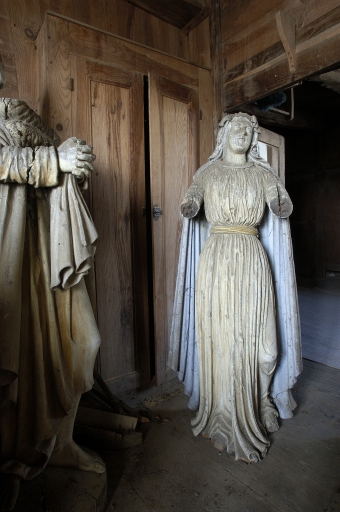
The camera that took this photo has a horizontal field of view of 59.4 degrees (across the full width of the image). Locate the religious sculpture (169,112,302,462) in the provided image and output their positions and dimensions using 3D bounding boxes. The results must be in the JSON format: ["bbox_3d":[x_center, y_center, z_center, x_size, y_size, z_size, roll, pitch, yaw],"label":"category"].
[{"bbox_3d":[0.337,0.111,1.485,0.680,1.669,0.389,-1,5,7],"label":"religious sculpture"}]

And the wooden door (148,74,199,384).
[{"bbox_3d":[0.046,-0.133,1.968,0.433,1.903,0.040,-6,6,-38],"label":"wooden door"}]

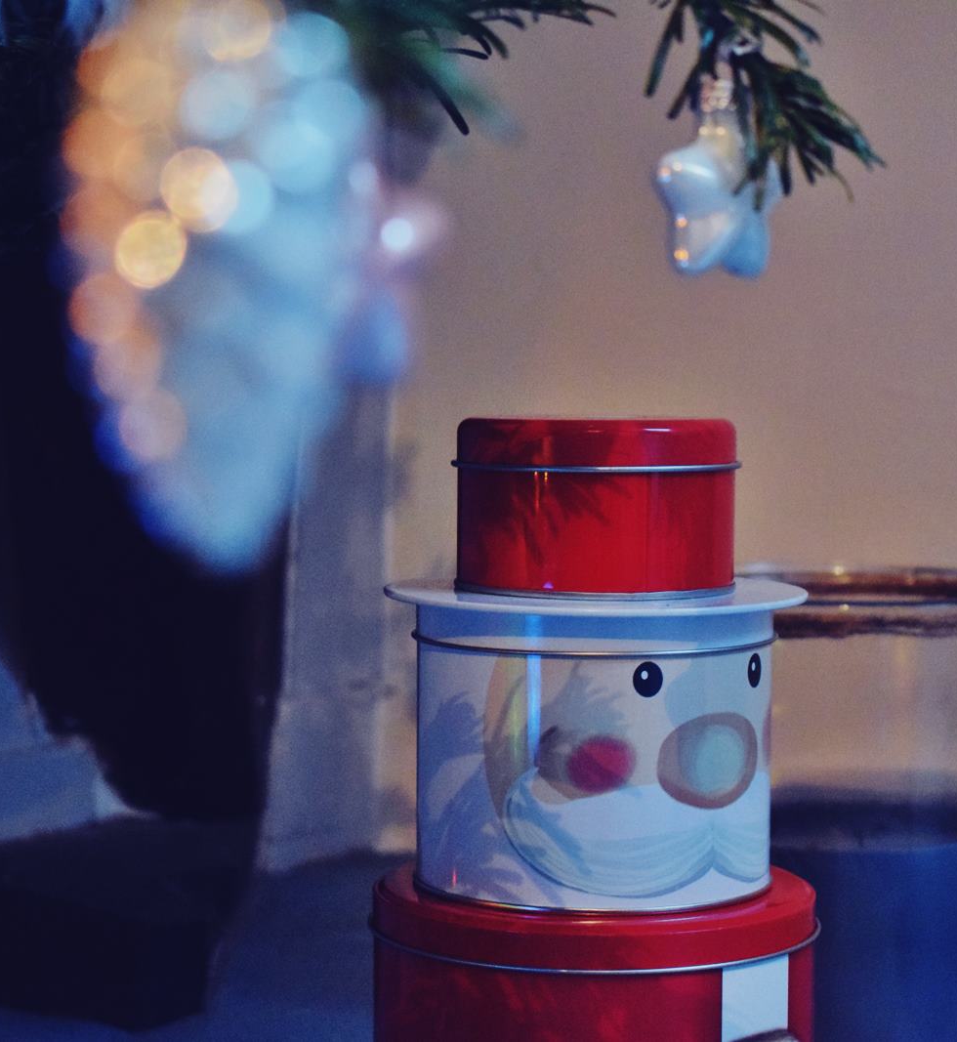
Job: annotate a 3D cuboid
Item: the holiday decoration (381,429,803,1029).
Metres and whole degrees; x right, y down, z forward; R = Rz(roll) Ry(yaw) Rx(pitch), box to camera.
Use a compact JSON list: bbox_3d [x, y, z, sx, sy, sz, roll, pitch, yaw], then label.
[{"bbox_3d":[0.042,0.100,0.965,0.160,0.272,0.160,1,3,0],"label":"holiday decoration"}]

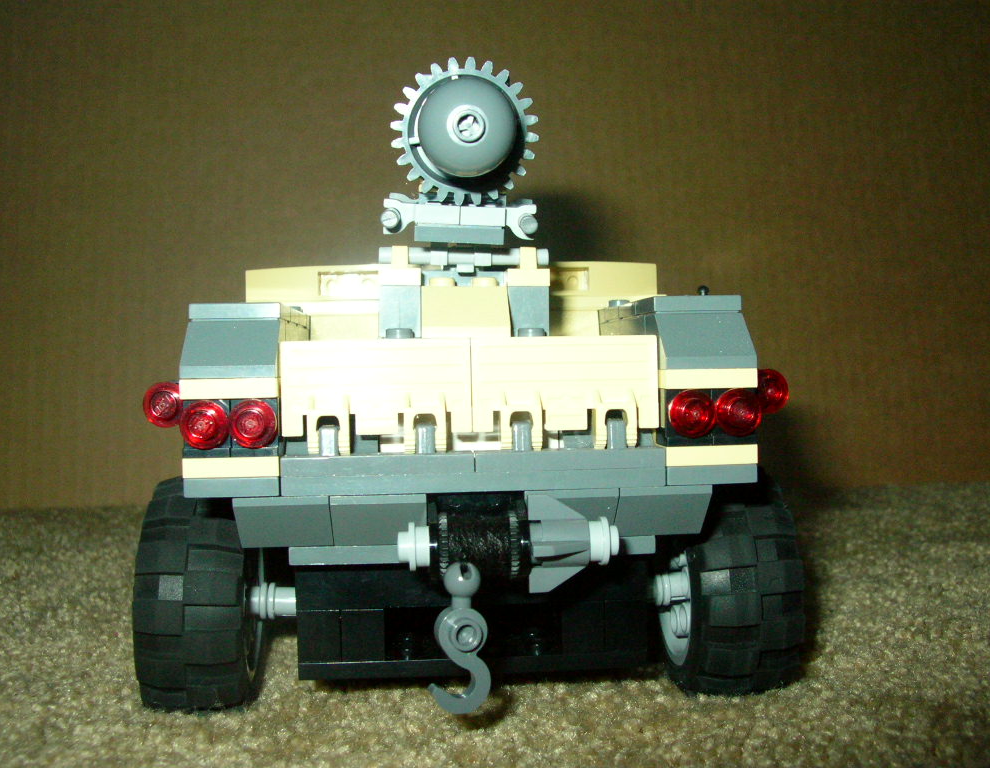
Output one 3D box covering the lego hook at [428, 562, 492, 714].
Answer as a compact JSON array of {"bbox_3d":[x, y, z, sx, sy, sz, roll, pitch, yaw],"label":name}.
[{"bbox_3d":[-0.006,0.040,0.170,0.010,0.024,0.007,-1,2,-13],"label":"lego hook"}]

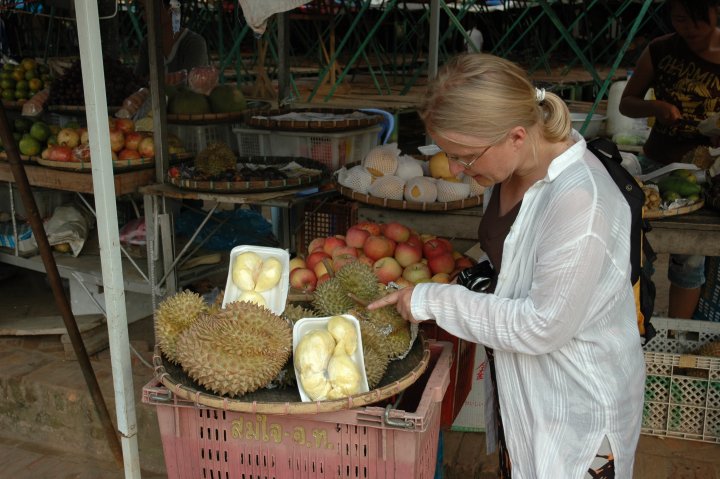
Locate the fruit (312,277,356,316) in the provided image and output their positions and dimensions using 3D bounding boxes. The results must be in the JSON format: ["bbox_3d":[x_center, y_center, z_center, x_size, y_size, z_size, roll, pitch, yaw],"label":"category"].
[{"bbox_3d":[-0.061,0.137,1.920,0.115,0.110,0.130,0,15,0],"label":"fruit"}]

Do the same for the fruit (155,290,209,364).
[{"bbox_3d":[-0.385,0.195,1.755,0.140,0.165,0.180,3,15,11],"label":"fruit"}]

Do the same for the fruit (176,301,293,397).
[{"bbox_3d":[-0.259,0.223,1.650,0.235,0.180,0.190,-1,15,-6],"label":"fruit"}]

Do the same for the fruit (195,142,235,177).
[{"bbox_3d":[-0.582,-0.318,3.220,0.170,0.145,0.170,0,15,0],"label":"fruit"}]

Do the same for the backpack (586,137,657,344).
[{"bbox_3d":[0.522,0.004,1.720,0.160,0.430,0.280,-13,17,-11],"label":"backpack"}]

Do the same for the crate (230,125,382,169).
[{"bbox_3d":[-0.261,-0.439,3.843,0.560,0.190,0.400,8,16,27],"label":"crate"}]

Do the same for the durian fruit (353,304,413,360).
[{"bbox_3d":[0.050,0.204,1.790,0.150,0.130,0.160,0,15,0],"label":"durian fruit"}]

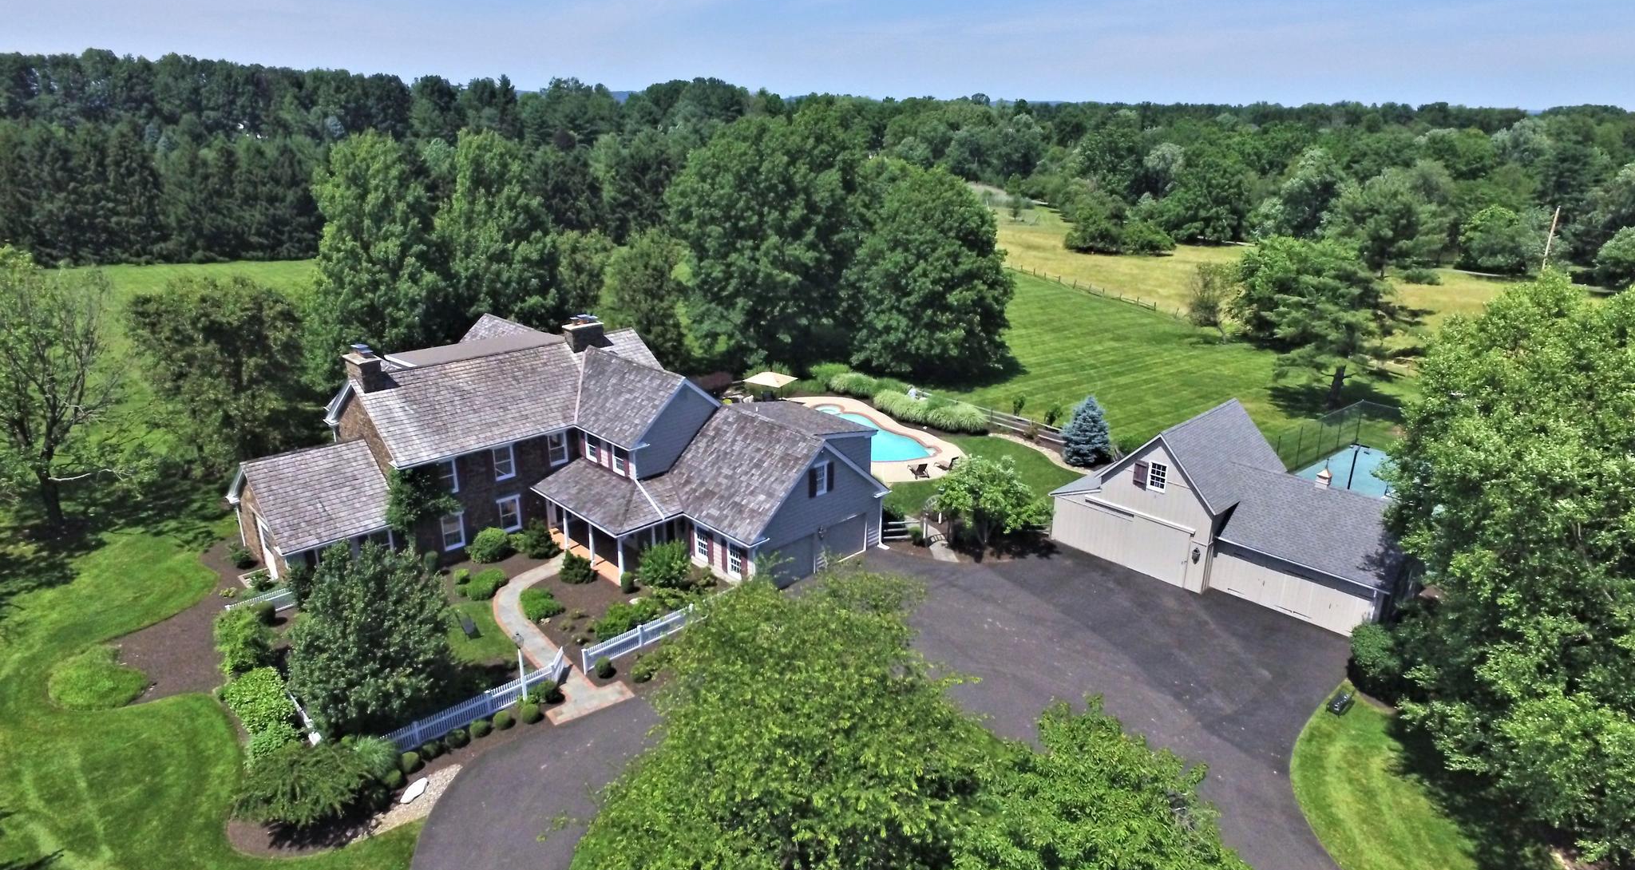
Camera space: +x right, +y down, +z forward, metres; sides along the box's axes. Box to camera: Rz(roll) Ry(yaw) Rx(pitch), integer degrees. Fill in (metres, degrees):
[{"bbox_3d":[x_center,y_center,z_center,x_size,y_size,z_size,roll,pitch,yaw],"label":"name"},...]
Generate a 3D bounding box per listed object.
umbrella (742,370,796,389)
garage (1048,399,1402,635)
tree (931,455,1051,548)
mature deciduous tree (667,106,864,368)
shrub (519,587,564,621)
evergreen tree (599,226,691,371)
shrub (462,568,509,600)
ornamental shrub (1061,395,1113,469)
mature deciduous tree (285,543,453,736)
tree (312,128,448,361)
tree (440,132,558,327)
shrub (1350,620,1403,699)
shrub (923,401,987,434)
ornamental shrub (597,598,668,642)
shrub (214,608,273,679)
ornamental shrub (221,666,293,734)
[{"bbox_3d":[-3.513,-3.340,71.189,3.070,2.800,3.070,12,22,28],"label":"umbrella"},{"bbox_3d":[20.088,3.020,45.112,8.300,7.100,15.700,-17,26,-41],"label":"garage"},{"bbox_3d":[8.671,3.414,47.508,5.900,4.600,5.600,0,19,0],"label":"tree"},{"bbox_3d":[-4.165,-15.507,76.764,15.600,21.000,15.000,0,19,0],"label":"mature deciduous tree"},{"bbox_3d":[-12.064,7.252,41.174,1.900,1.150,1.800,0,19,0],"label":"shrub"},{"bbox_3d":[-14.651,-11.462,80.239,7.807,11.925,7.807,1,19,0],"label":"evergreen tree"},{"bbox_3d":[-15.321,6.771,43.652,2.113,1.162,1.521,-17,26,-42],"label":"shrub"},{"bbox_3d":[17.647,-0.463,61.283,3.309,4.476,3.309,1,19,0],"label":"ornamental shrub"},{"bbox_3d":[-15.762,7.048,33.495,5.300,6.500,5.200,0,19,0],"label":"mature deciduous tree"},{"bbox_3d":[-31.695,-12.171,69.700,9.900,19.550,9.900,1,19,0],"label":"tree"},{"bbox_3d":[-25.145,-13.660,74.282,8.820,19.606,8.820,1,19,0],"label":"tree"},{"bbox_3d":[21.427,8.510,36.323,1.900,2.500,1.900,0,19,0],"label":"shrub"},{"bbox_3d":[9.512,-1.342,65.542,4.500,1.800,3.600,0,19,0],"label":"shrub"},{"bbox_3d":[-8.021,7.825,40.891,3.447,1.198,1.896,-17,26,-42],"label":"ornamental shrub"},{"bbox_3d":[-22.371,8.073,36.939,2.000,2.200,2.200,0,19,0],"label":"shrub"},{"bbox_3d":[-20.398,9.504,34.433,2.179,1.810,2.942,-17,26,-42],"label":"ornamental shrub"}]

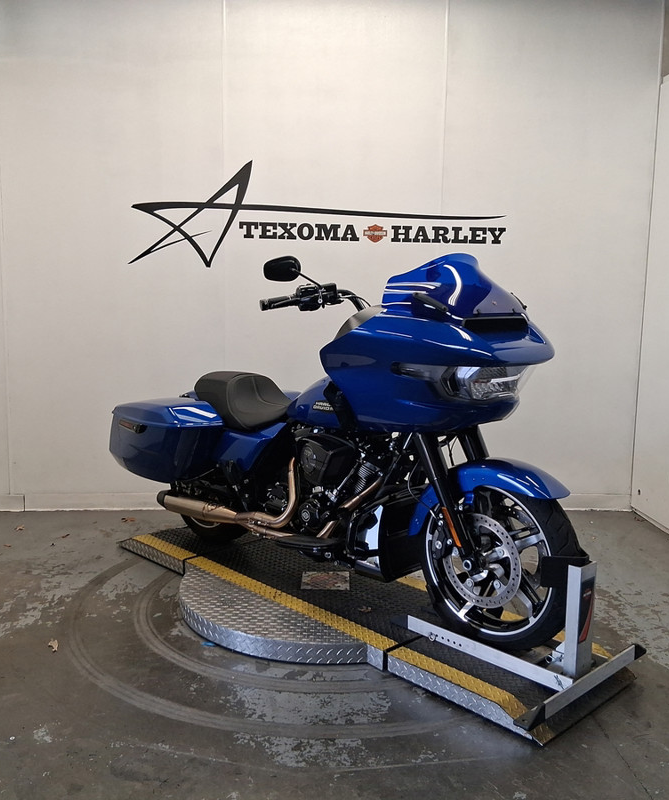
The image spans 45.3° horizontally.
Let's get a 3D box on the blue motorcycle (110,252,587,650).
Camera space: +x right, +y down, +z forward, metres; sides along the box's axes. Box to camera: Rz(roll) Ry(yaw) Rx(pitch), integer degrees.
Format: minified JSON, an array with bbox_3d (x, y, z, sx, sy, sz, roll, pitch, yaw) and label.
[{"bbox_3d":[-0.031,0.089,3.400,0.940,1.370,2.410,-6,10,-43],"label":"blue motorcycle"}]

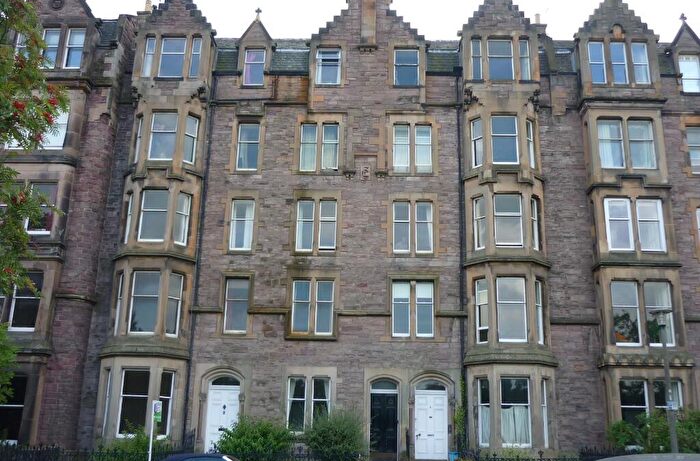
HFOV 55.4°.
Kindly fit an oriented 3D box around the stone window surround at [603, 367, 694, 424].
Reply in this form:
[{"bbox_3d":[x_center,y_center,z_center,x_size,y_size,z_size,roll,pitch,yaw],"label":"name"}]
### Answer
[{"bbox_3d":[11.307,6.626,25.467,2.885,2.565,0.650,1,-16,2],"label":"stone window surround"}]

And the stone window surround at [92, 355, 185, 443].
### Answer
[{"bbox_3d":[-7.706,6.069,23.940,3.180,2.898,1.000,1,-16,2],"label":"stone window surround"}]

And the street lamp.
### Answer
[{"bbox_3d":[8.571,4.684,17.769,0.620,5.219,0.620,1,-16,2],"label":"street lamp"}]

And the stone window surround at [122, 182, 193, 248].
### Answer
[{"bbox_3d":[-7.575,-0.471,25.813,3.000,2.664,1.000,1,-16,2],"label":"stone window surround"}]

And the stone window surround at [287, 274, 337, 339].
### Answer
[{"bbox_3d":[-1.516,3.097,27.289,2.013,2.549,0.300,1,-16,2],"label":"stone window surround"}]

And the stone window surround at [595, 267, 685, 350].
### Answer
[{"bbox_3d":[11.425,3.082,26.456,2.974,3.192,0.650,1,-16,2],"label":"stone window surround"}]

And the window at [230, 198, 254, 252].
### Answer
[{"bbox_3d":[-4.263,-0.208,26.386,0.925,2.150,0.120,1,-16,2],"label":"window"}]

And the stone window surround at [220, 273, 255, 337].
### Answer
[{"bbox_3d":[-4.265,2.816,25.404,1.295,2.448,0.320,1,-16,2],"label":"stone window surround"}]

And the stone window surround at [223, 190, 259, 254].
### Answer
[{"bbox_3d":[-4.330,-0.328,26.466,1.209,2.541,0.300,1,-16,2],"label":"stone window surround"}]

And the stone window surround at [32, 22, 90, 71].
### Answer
[{"bbox_3d":[-11.767,-7.521,27.256,1.983,2.016,0.300,1,-16,2],"label":"stone window surround"}]

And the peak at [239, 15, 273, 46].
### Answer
[{"bbox_3d":[-4.124,-8.807,29.742,1.477,1.610,0.400,1,-16,1],"label":"peak"}]

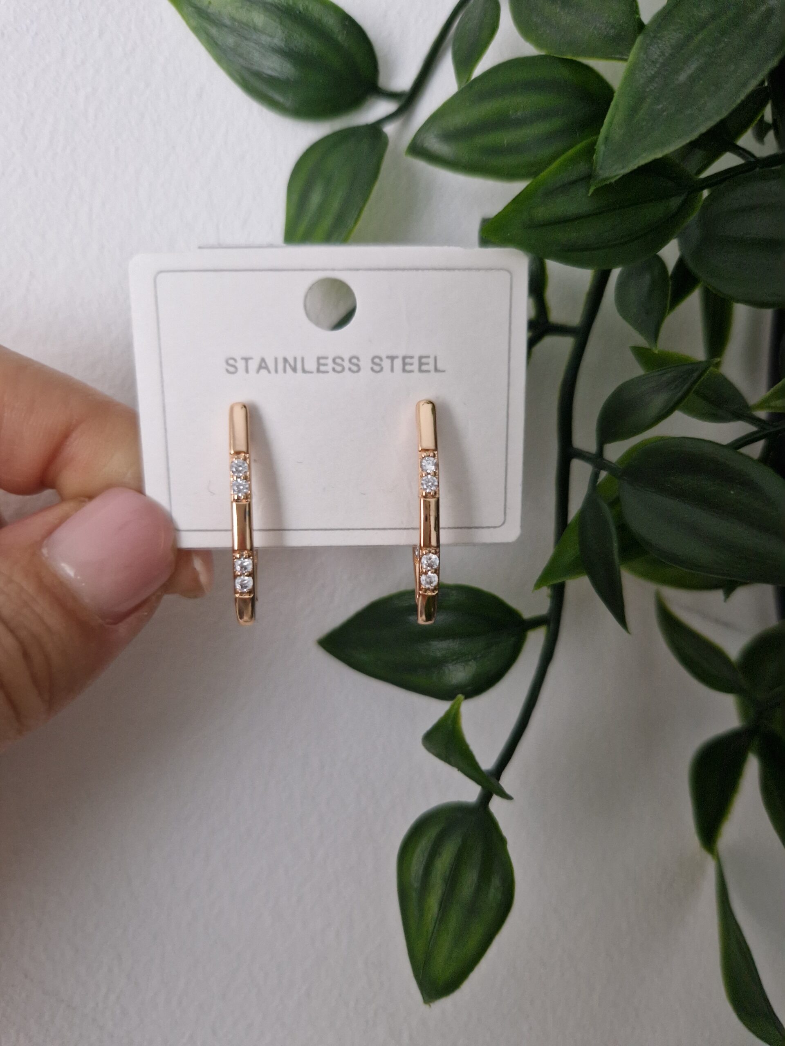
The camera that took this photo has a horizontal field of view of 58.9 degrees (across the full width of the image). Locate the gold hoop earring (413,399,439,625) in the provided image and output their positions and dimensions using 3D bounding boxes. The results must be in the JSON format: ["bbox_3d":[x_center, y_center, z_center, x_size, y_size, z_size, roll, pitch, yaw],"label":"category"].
[{"bbox_3d":[0.005,-0.002,0.104,0.003,0.032,0.022,0,10,0],"label":"gold hoop earring"}]

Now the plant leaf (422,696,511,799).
[{"bbox_3d":[0.018,0.055,0.162,0.013,0.034,0.015,-27,23,12],"label":"plant leaf"}]

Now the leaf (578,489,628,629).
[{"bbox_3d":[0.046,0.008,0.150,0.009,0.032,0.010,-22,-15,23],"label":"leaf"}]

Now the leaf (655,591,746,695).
[{"bbox_3d":[0.077,0.032,0.177,0.011,0.034,0.012,-41,4,18],"label":"leaf"}]

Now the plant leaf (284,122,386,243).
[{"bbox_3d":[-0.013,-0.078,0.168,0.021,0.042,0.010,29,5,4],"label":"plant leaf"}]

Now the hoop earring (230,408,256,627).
[{"bbox_3d":[-0.022,-0.002,0.104,0.003,0.032,0.022,-2,10,-10],"label":"hoop earring"}]

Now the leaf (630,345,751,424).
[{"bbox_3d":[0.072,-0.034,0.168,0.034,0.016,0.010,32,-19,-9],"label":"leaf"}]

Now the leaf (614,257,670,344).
[{"bbox_3d":[0.054,-0.047,0.149,0.012,0.019,0.006,-12,10,2],"label":"leaf"}]

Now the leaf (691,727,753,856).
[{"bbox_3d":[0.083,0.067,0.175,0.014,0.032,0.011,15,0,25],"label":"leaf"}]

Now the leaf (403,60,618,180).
[{"bbox_3d":[0.027,-0.090,0.156,0.049,0.025,0.010,-9,10,2],"label":"leaf"}]

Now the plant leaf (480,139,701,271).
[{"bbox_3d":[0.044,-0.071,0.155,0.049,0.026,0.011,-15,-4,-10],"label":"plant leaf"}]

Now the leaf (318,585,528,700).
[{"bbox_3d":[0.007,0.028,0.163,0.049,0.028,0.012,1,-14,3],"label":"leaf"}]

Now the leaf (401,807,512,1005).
[{"bbox_3d":[0.015,0.096,0.175,0.030,0.058,0.010,8,10,-1],"label":"leaf"}]

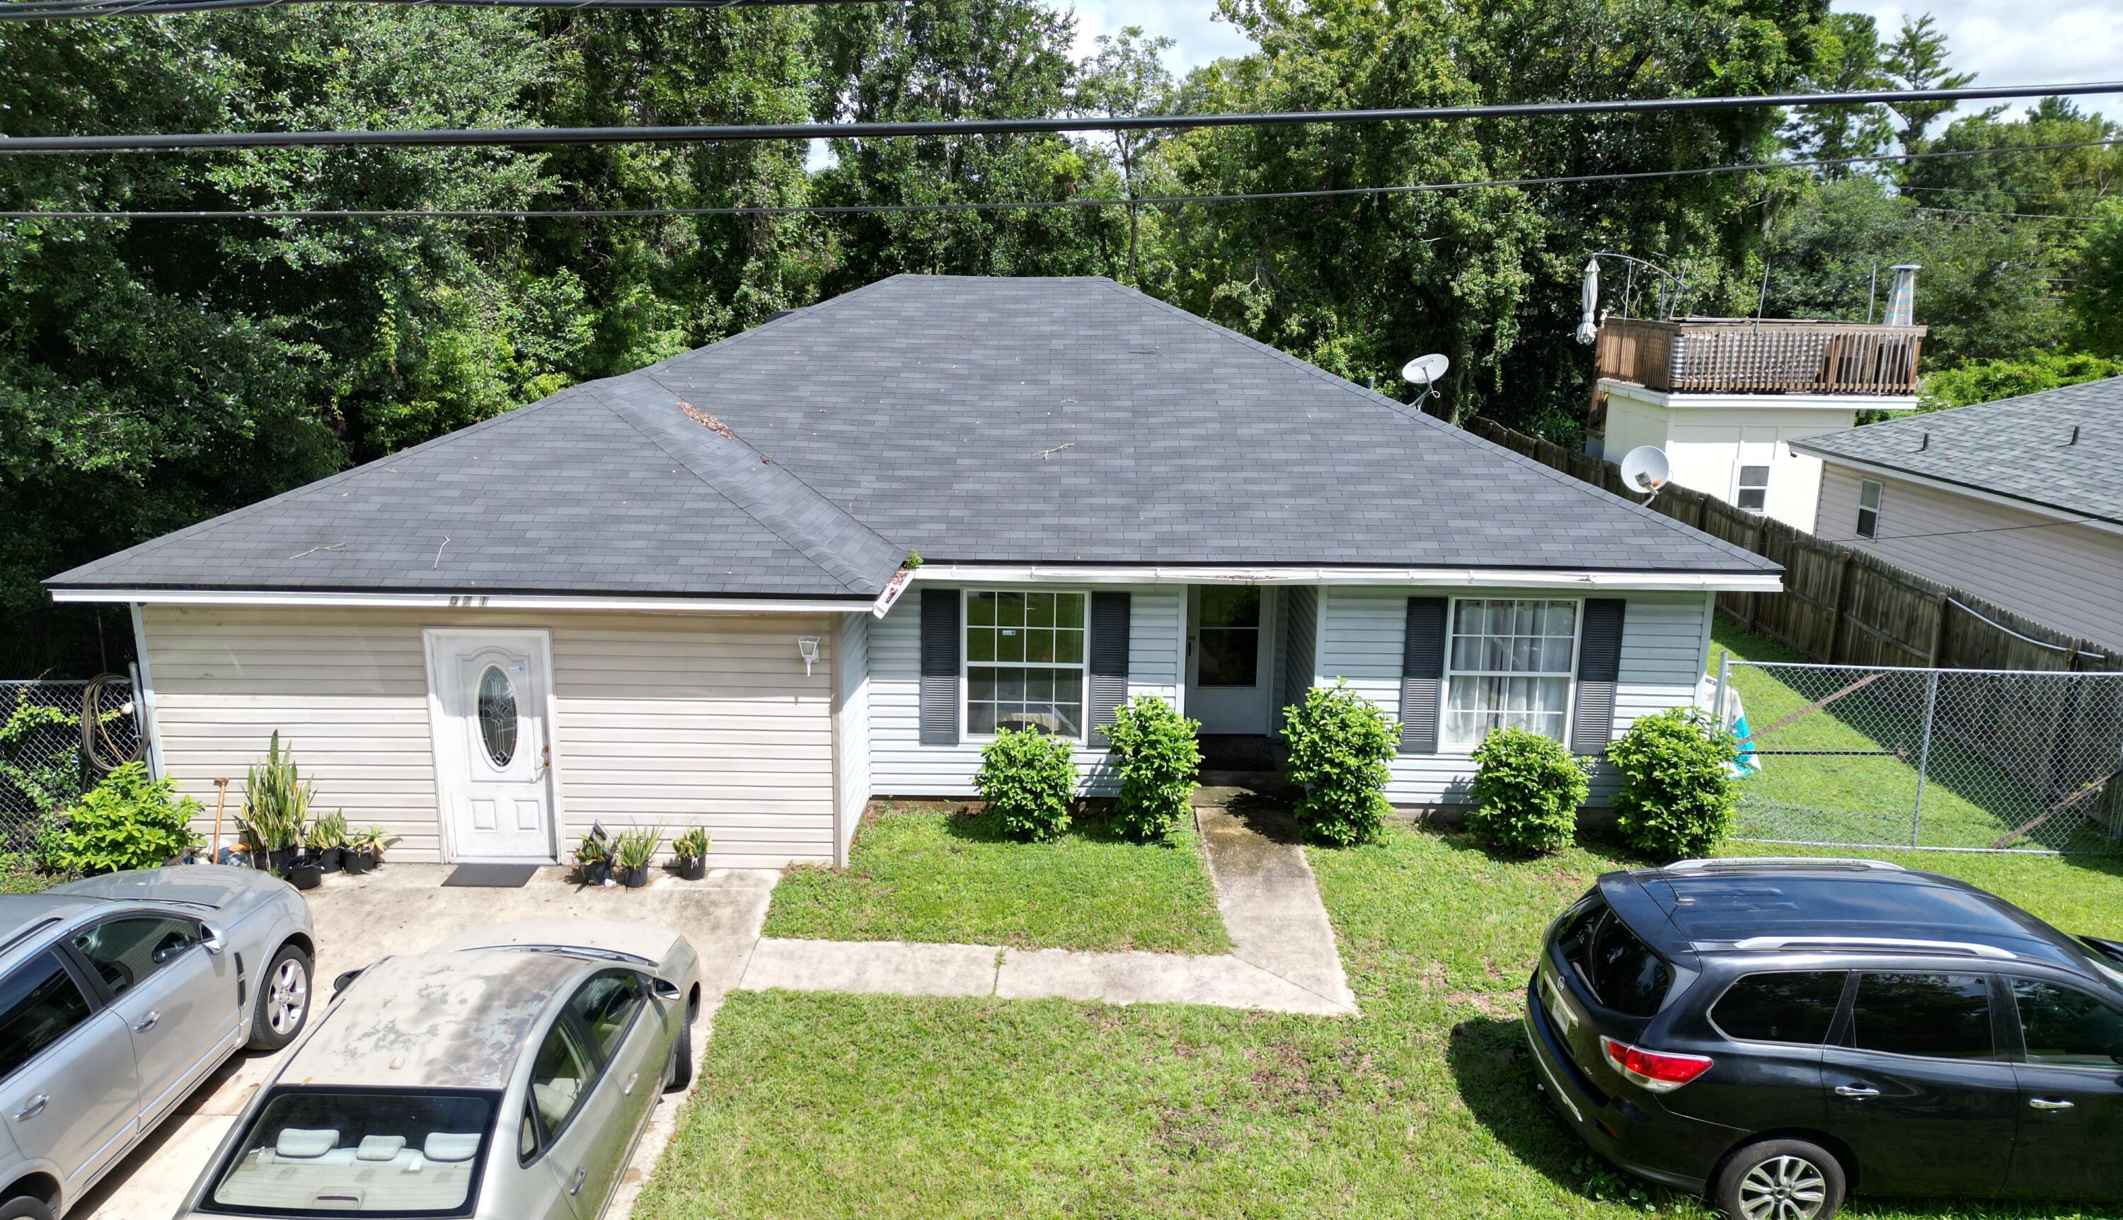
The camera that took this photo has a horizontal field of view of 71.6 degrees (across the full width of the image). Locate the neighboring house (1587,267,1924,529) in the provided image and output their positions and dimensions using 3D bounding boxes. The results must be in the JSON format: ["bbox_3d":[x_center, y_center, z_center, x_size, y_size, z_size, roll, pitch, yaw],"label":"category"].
[{"bbox_3d":[14.332,-4.002,31.053,5.000,5.100,4.300,1,12,0],"label":"neighboring house"}]

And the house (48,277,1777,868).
[{"bbox_3d":[-0.825,-1.553,18.571,14.900,5.160,13.450,1,12,0],"label":"house"}]

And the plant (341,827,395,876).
[{"bbox_3d":[-6.019,2.069,12.772,0.450,0.390,0.380,1,12,0],"label":"plant"}]

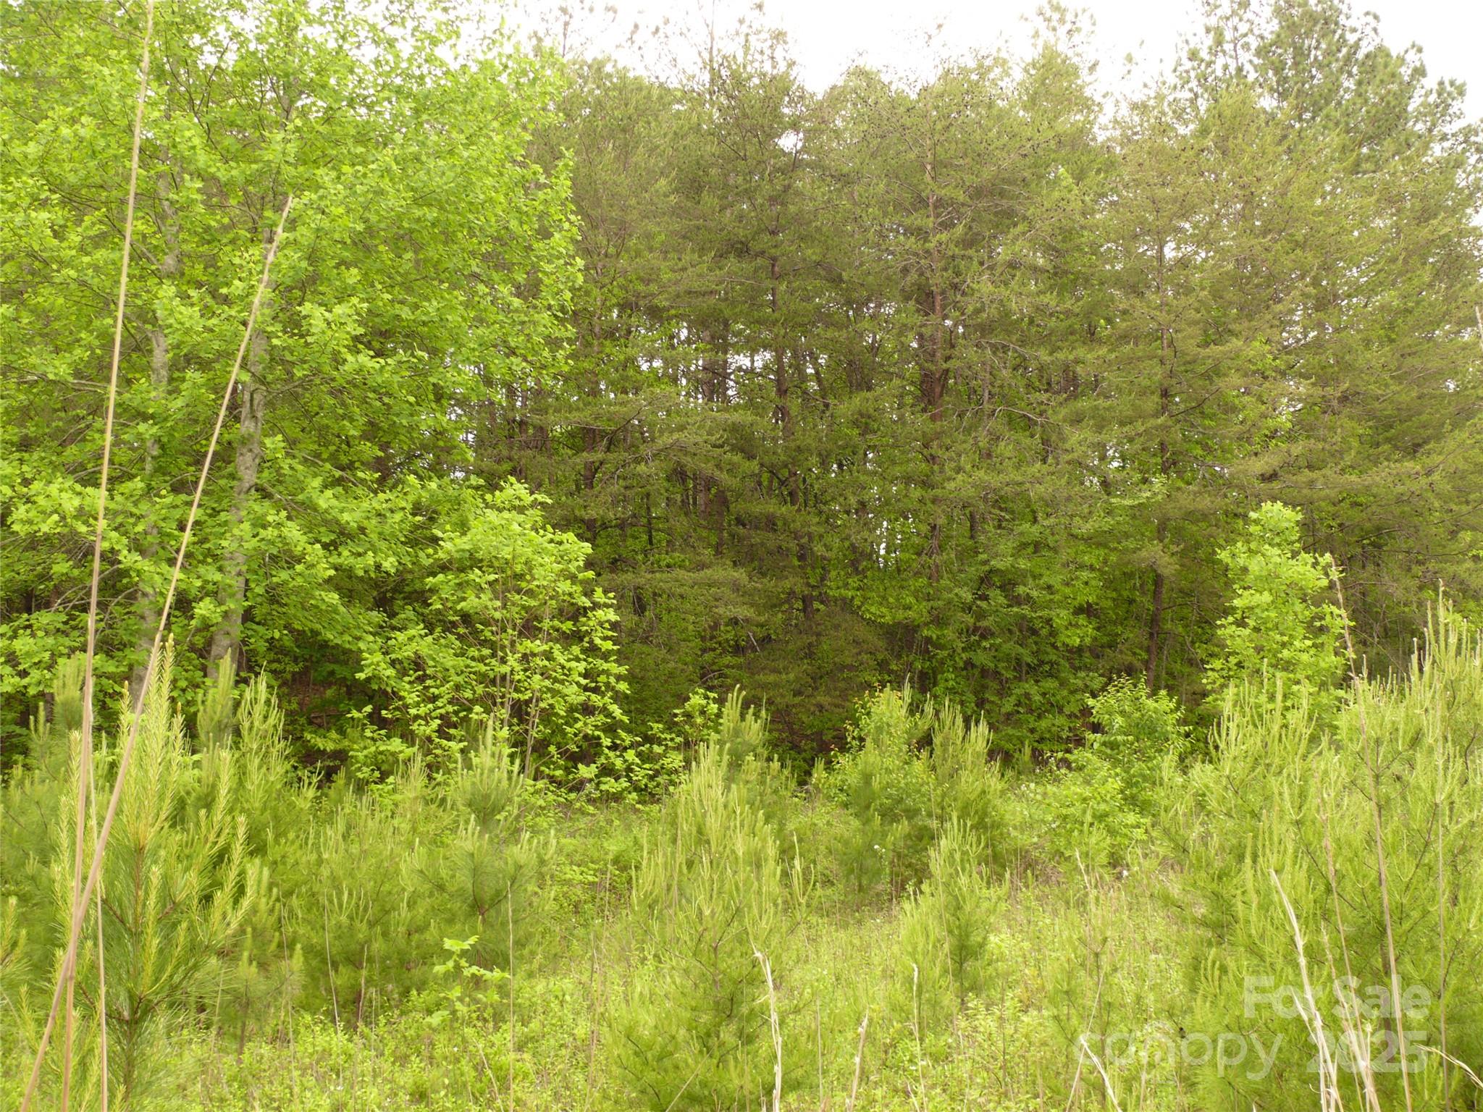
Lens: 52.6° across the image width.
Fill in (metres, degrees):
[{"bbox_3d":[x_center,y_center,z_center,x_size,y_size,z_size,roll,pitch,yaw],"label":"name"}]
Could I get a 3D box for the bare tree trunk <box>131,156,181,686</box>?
[{"bbox_3d":[-5.859,-1.200,15.000,0.430,5.400,0.360,0,-3,0],"label":"bare tree trunk"}]

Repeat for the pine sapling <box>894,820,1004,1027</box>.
[{"bbox_3d":[0.830,1.472,6.000,0.440,0.840,0.430,0,-3,0],"label":"pine sapling"}]

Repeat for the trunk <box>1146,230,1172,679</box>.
[{"bbox_3d":[4.596,-0.912,16.500,0.270,5.100,0.250,0,-3,0],"label":"trunk"}]

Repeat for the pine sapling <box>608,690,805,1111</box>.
[{"bbox_3d":[-0.104,1.095,4.700,0.600,1.320,0.600,0,-3,0],"label":"pine sapling"}]

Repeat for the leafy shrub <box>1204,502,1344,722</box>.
[{"bbox_3d":[4.265,0.607,12.000,1.100,2.100,1.050,0,-3,0],"label":"leafy shrub"}]

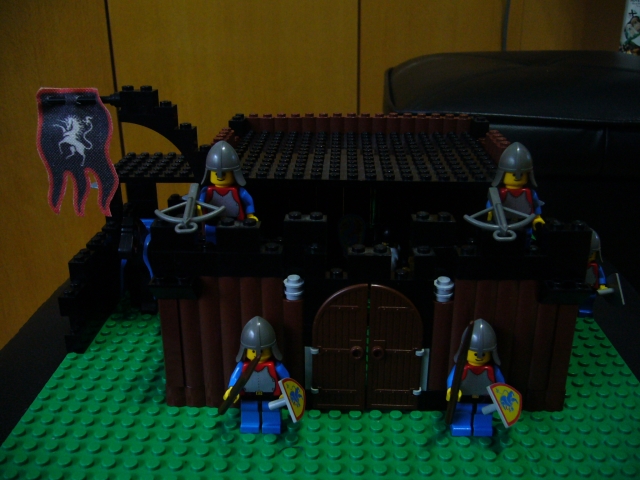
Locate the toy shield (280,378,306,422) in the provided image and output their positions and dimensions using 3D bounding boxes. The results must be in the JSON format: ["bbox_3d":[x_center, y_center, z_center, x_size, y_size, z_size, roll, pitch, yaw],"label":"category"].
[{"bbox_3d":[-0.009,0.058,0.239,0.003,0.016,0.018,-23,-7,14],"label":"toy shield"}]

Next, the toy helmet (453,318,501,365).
[{"bbox_3d":[0.057,0.037,0.234,0.017,0.018,0.016,1,20,1],"label":"toy helmet"}]

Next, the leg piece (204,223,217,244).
[{"bbox_3d":[-0.041,0.001,0.256,0.008,0.013,0.009,1,20,1],"label":"leg piece"}]

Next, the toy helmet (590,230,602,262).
[{"bbox_3d":[0.133,0.003,0.322,0.017,0.018,0.016,1,20,1],"label":"toy helmet"}]

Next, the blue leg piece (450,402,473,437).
[{"bbox_3d":[0.053,0.066,0.245,0.008,0.013,0.009,1,20,1],"label":"blue leg piece"}]

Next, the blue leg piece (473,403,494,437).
[{"bbox_3d":[0.061,0.066,0.244,0.008,0.013,0.009,1,20,1],"label":"blue leg piece"}]

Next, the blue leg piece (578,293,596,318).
[{"bbox_3d":[0.136,0.032,0.332,0.008,0.013,0.009,1,20,1],"label":"blue leg piece"}]

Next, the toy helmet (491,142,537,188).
[{"bbox_3d":[0.073,-0.028,0.243,0.017,0.018,0.016,1,20,1],"label":"toy helmet"}]

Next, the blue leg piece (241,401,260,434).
[{"bbox_3d":[-0.026,0.065,0.246,0.008,0.013,0.009,1,20,1],"label":"blue leg piece"}]

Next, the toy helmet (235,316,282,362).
[{"bbox_3d":[-0.022,0.036,0.236,0.017,0.018,0.016,-4,21,-11],"label":"toy helmet"}]

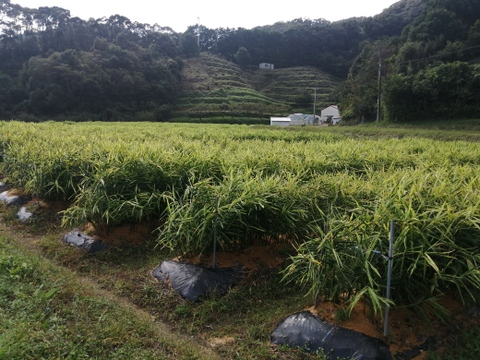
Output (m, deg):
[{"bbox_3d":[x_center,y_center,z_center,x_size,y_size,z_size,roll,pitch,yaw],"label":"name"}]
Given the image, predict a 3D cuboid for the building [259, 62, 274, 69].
[{"bbox_3d":[12.266,-52.086,165.000,6.400,2.500,3.000,-4,10,-25],"label":"building"}]

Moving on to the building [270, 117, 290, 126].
[{"bbox_3d":[10.804,-15.284,95.000,5.000,2.400,3.500,-1,9,-6],"label":"building"}]

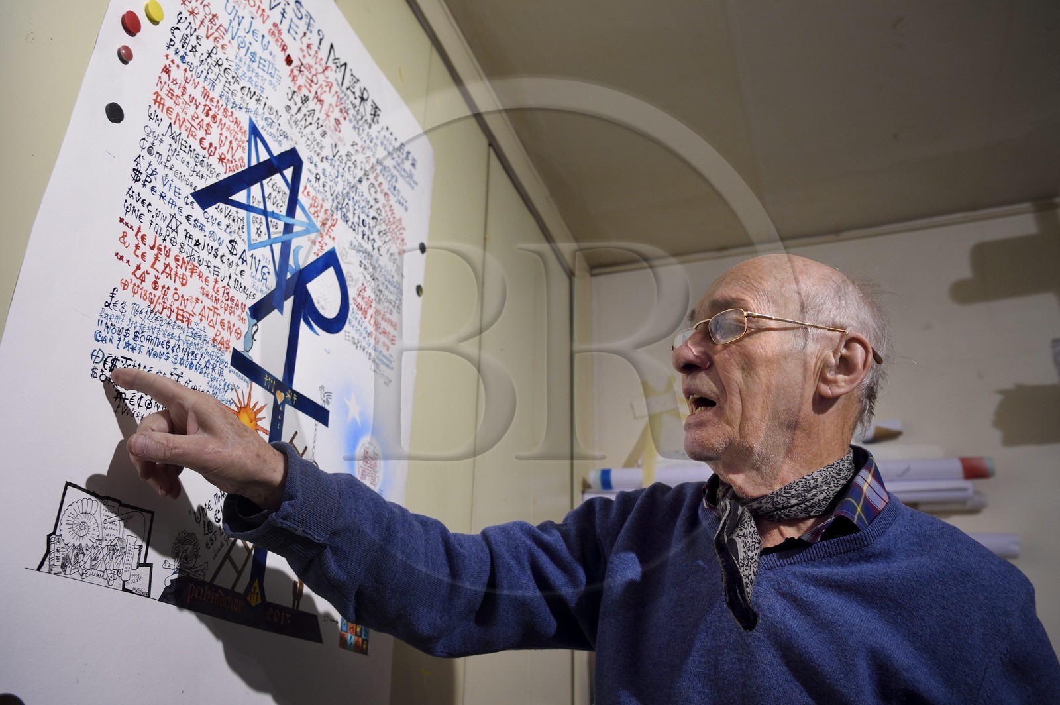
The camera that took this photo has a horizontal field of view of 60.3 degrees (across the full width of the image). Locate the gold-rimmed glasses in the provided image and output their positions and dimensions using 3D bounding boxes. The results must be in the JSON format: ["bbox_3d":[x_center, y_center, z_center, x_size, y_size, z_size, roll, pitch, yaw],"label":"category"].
[{"bbox_3d":[0.225,-0.003,0.858,0.143,0.040,0.141,10,-15,-18],"label":"gold-rimmed glasses"}]

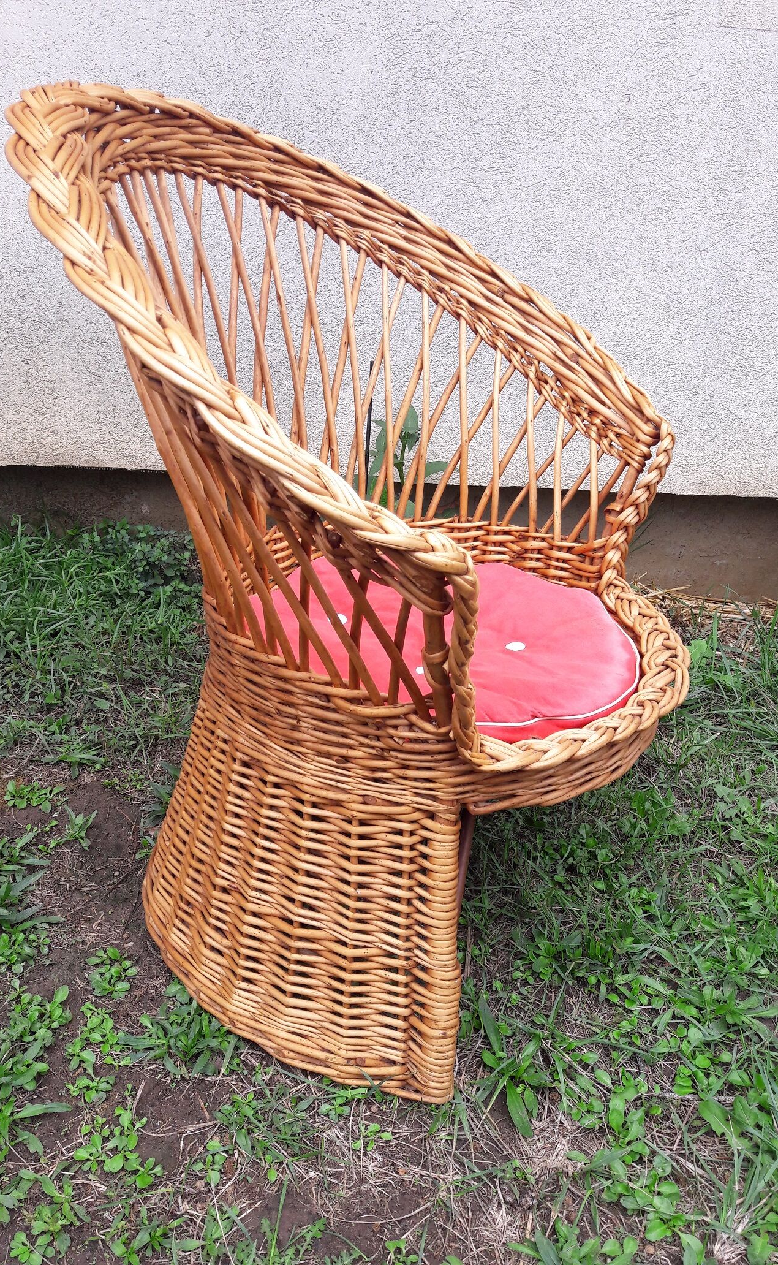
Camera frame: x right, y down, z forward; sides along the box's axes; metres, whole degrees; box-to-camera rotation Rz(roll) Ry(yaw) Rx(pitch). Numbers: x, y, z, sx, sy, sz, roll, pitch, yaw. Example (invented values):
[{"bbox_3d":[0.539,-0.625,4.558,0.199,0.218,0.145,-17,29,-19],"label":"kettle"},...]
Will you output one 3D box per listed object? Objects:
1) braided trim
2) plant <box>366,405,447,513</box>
[{"bbox_3d":[-0.063,-0.271,0.990,0.549,0.500,0.646,12,27,25],"label":"braided trim"},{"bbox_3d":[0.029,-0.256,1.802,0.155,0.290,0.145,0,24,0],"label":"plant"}]

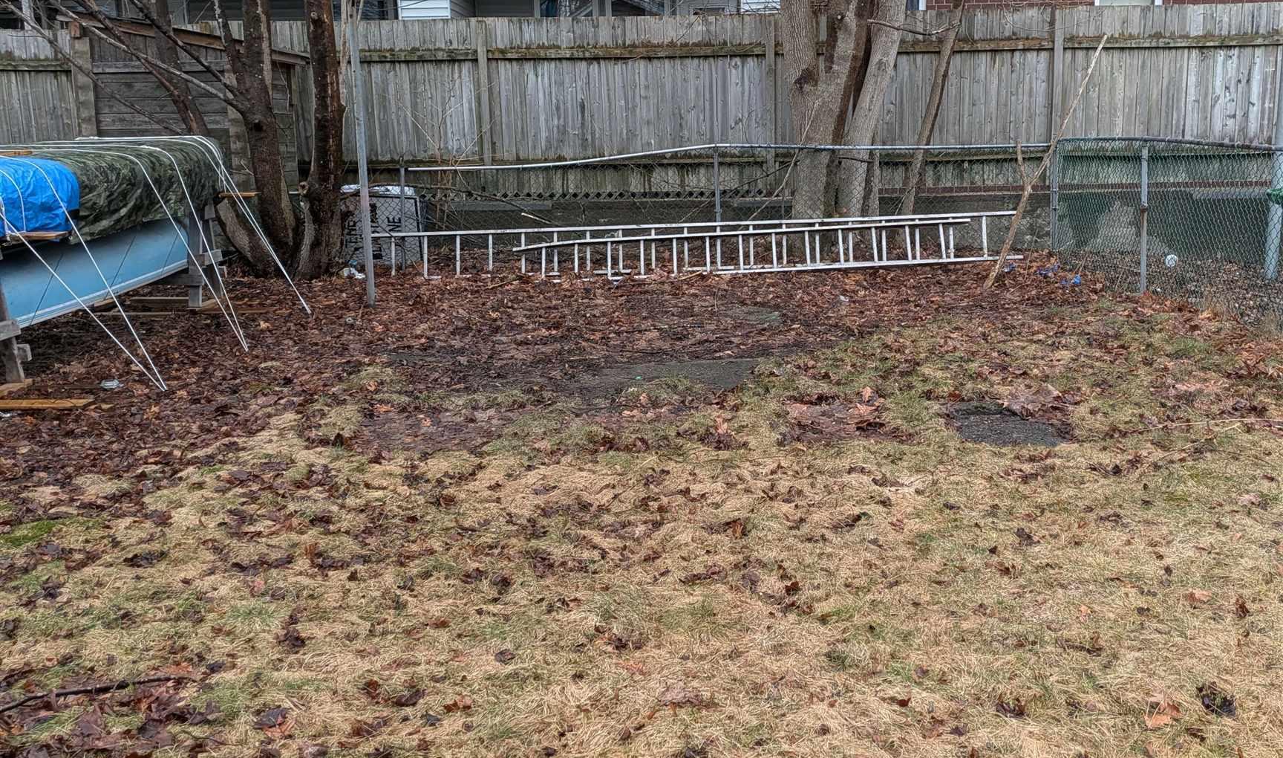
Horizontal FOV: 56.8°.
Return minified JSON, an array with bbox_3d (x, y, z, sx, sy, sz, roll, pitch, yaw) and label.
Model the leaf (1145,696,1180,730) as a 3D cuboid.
[{"bbox_3d":[1.269,0.829,2.946,0.104,0.040,0.091,-8,13,-30],"label":"leaf"}]

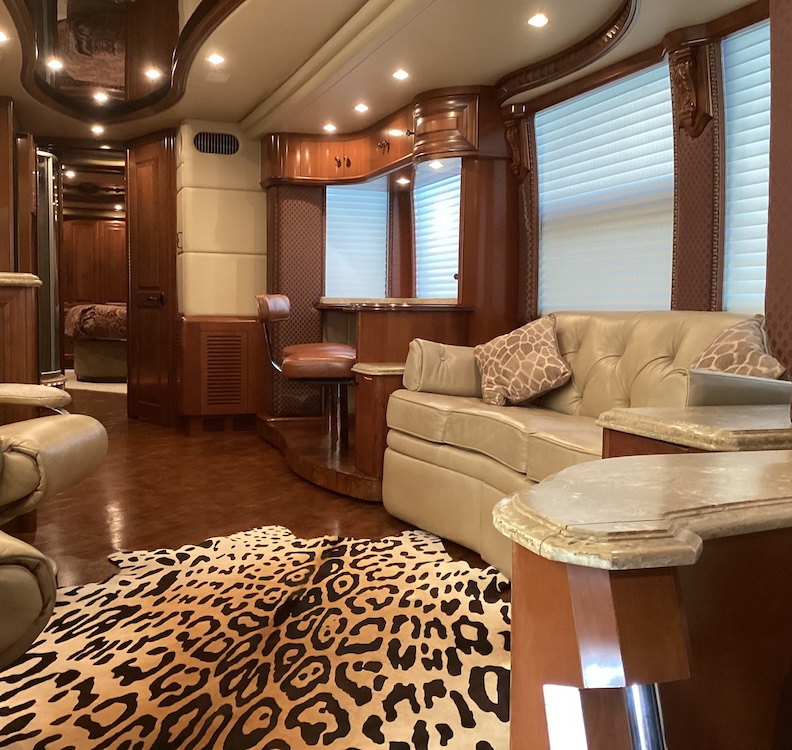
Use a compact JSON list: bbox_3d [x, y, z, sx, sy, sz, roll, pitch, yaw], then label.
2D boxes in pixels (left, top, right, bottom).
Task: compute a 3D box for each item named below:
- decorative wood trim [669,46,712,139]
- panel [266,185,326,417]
[{"bbox_3d":[0.974,-0.935,2.978,0.085,0.310,0.155,-1,4,-20],"label":"decorative wood trim"},{"bbox_3d":[-0.649,-0.473,5.822,0.380,1.490,0.040,-1,4,-20],"label":"panel"}]

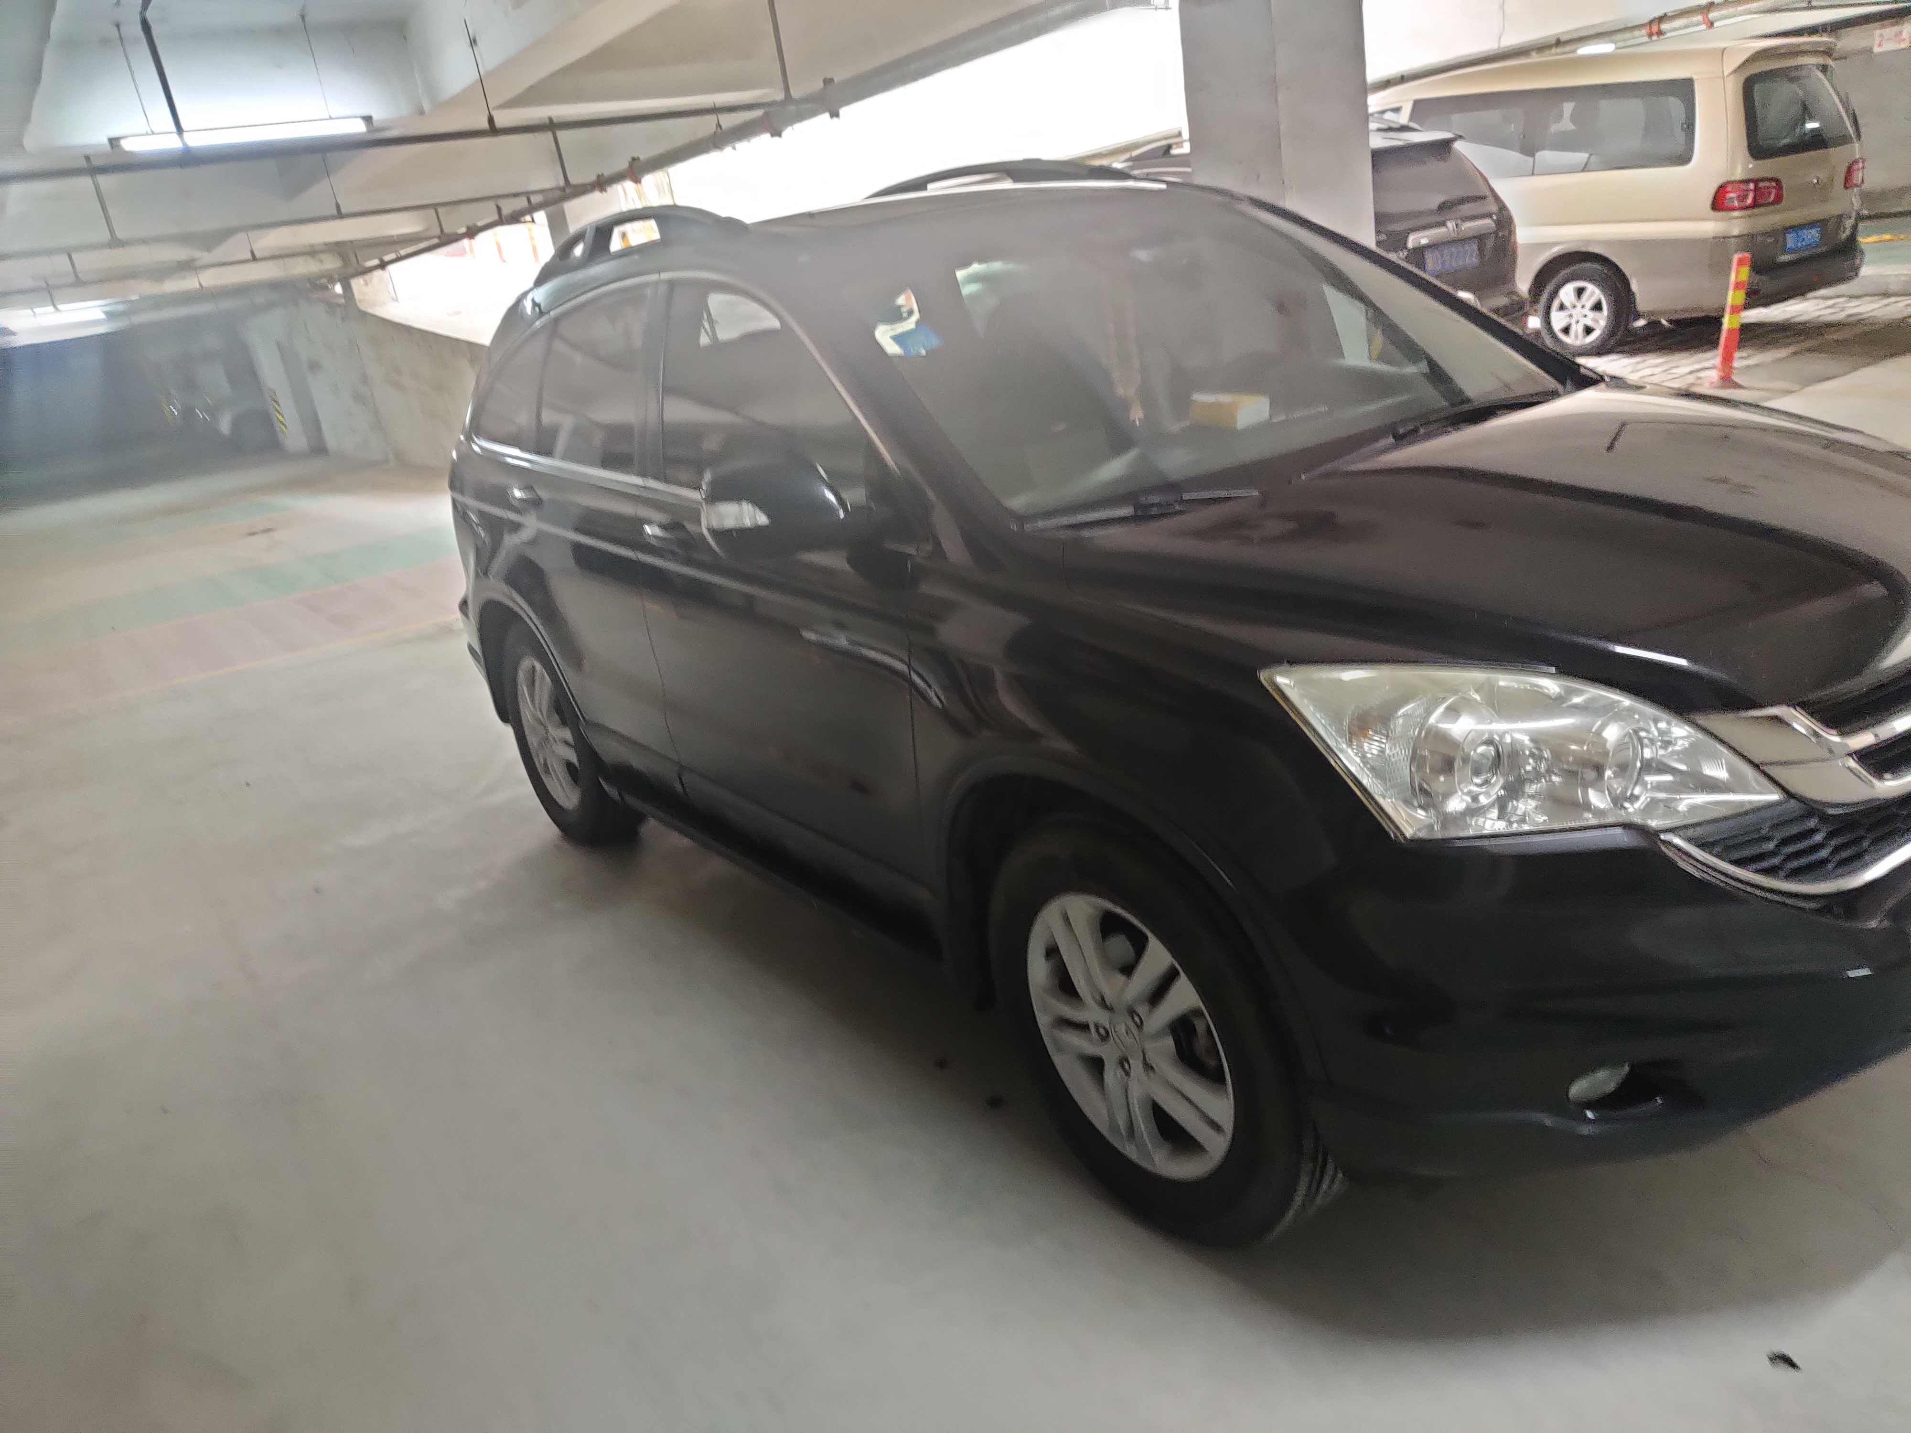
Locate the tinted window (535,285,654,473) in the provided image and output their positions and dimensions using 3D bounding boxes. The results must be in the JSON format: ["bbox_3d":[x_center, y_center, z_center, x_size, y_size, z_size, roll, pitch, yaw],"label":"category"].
[{"bbox_3d":[-0.893,-0.823,3.649,0.060,0.420,0.730,5,7,-35],"label":"tinted window"}]

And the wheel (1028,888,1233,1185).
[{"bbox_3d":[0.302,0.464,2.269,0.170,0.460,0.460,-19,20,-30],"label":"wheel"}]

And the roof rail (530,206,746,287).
[{"bbox_3d":[-0.837,-1.163,3.680,0.080,0.110,1.370,-19,20,-30],"label":"roof rail"}]

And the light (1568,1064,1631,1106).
[{"bbox_3d":[0.780,0.444,1.805,0.095,0.070,0.060,-14,18,-16],"label":"light"}]

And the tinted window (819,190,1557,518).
[{"bbox_3d":[0.418,-0.833,2.961,1.400,0.120,0.970,-19,53,-30],"label":"tinted window"}]

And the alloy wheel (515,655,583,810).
[{"bbox_3d":[-1.147,0.033,4.409,0.170,0.460,0.460,-19,20,-30],"label":"alloy wheel"}]

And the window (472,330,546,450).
[{"bbox_3d":[-1.249,-0.924,4.208,0.080,0.330,0.550,5,6,-30],"label":"window"}]

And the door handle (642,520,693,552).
[{"bbox_3d":[-0.599,-0.377,3.100,0.055,0.045,0.205,-19,20,-30],"label":"door handle"}]

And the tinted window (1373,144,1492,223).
[{"bbox_3d":[2.515,-2.900,8.133,1.200,0.480,0.170,-19,-15,-30],"label":"tinted window"}]

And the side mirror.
[{"bbox_3d":[-0.293,-0.348,2.492,0.225,0.170,0.155,-19,20,-30],"label":"side mirror"}]

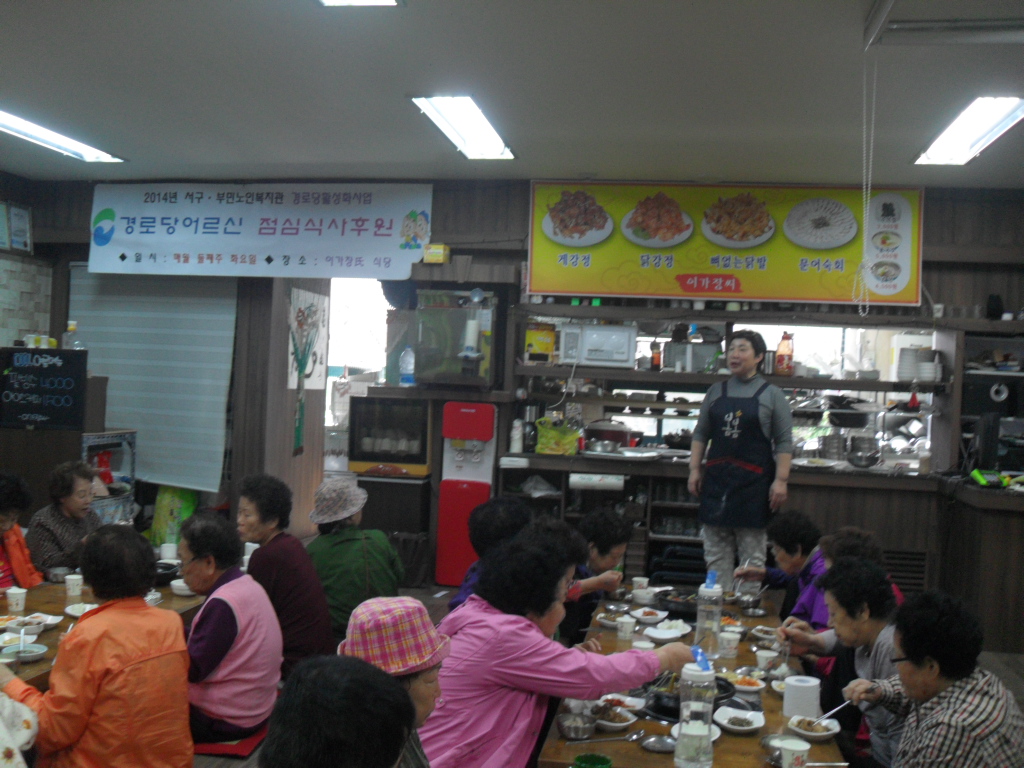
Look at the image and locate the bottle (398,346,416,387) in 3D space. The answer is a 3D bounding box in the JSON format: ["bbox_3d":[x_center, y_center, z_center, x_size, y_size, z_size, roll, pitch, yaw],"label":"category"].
[{"bbox_3d":[-0.690,-0.116,6.864,0.100,0.270,0.098,2,0,10],"label":"bottle"}]

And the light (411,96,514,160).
[{"bbox_3d":[-0.223,-1.282,5.407,0.285,0.070,1.245,2,0,10],"label":"light"}]

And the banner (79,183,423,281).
[{"bbox_3d":[-1.678,-1.013,6.808,2.350,0.610,0.030,2,0,10],"label":"banner"}]

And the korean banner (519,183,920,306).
[{"bbox_3d":[1.263,-0.855,6.306,2.330,0.710,0.040,2,0,10],"label":"korean banner"}]

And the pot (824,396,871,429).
[{"bbox_3d":[2.071,0.170,6.392,0.280,0.200,0.260,2,0,10],"label":"pot"}]

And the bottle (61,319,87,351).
[{"bbox_3d":[-2.531,-0.218,5.961,0.108,0.290,0.105,2,0,10],"label":"bottle"}]

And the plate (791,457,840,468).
[{"bbox_3d":[1.811,0.469,6.179,0.285,0.035,0.270,2,0,10],"label":"plate"}]

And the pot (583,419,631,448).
[{"bbox_3d":[0.620,0.331,6.789,0.310,0.205,0.290,2,0,10],"label":"pot"}]

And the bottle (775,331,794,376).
[{"bbox_3d":[1.634,-0.179,6.196,0.100,0.268,0.085,2,0,10],"label":"bottle"}]

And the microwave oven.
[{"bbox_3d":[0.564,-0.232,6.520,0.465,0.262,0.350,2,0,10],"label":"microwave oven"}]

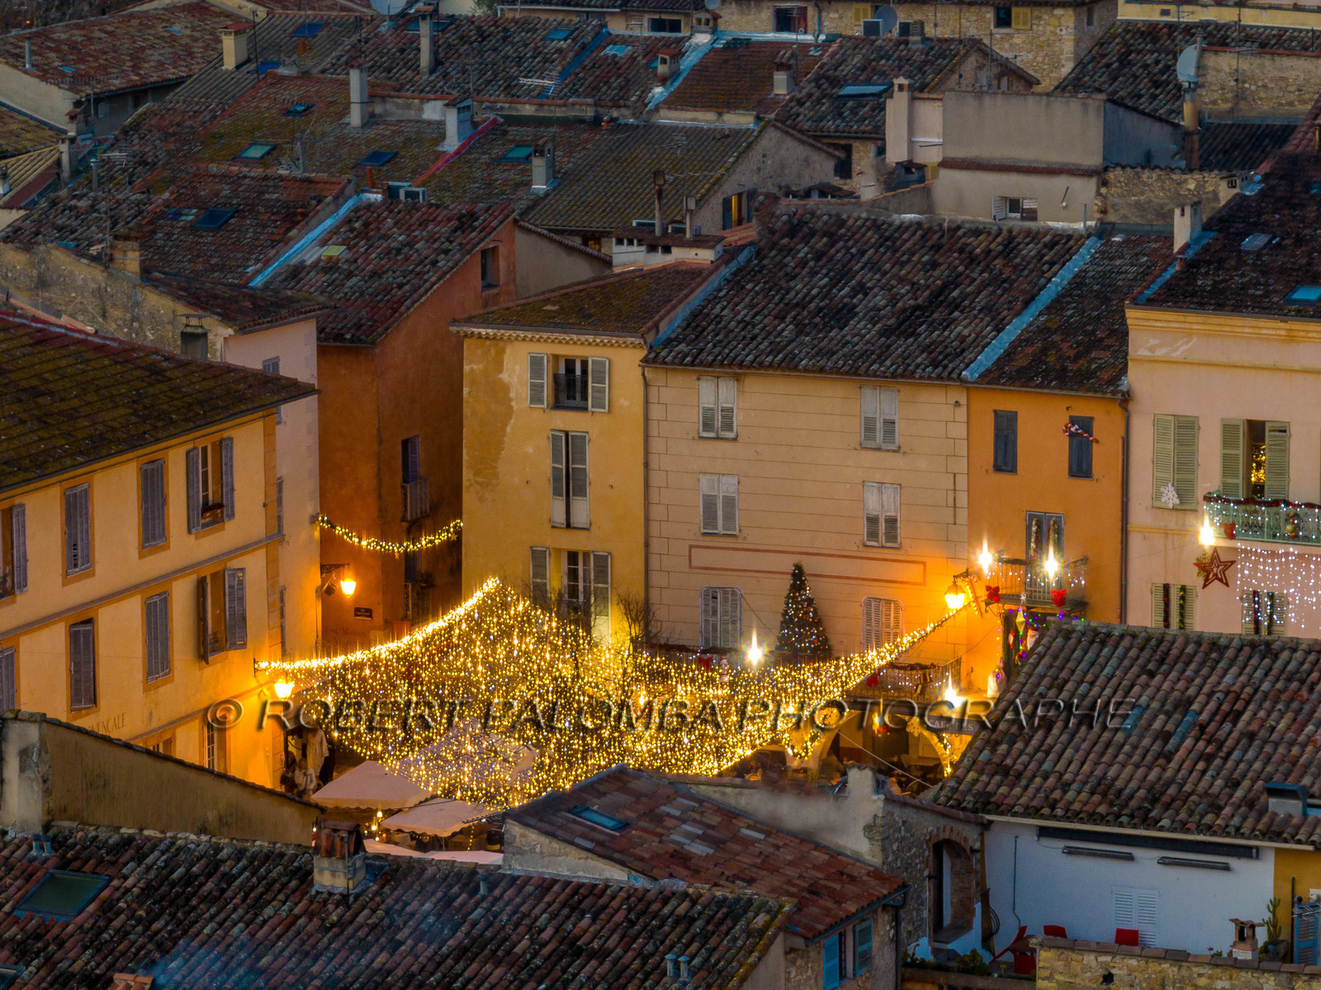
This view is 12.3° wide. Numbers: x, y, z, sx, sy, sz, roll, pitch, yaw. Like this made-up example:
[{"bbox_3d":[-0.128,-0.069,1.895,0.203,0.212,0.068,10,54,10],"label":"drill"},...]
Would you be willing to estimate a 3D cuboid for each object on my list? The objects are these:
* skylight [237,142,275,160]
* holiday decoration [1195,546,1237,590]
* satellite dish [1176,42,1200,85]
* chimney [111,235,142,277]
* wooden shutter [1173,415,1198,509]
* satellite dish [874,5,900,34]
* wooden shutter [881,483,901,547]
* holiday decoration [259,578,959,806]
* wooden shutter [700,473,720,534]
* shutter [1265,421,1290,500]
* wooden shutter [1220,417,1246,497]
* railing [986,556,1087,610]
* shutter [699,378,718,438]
[{"bbox_3d":[-12.993,-11.079,198.000,0.800,0.120,1.130,6,30,29],"label":"skylight"},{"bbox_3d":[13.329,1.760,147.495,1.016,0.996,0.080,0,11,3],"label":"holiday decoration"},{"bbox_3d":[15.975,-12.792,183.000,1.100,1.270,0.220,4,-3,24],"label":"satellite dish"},{"bbox_3d":[-13.035,-5.856,150.000,0.683,0.946,0.360,4,11,23],"label":"chimney"},{"bbox_3d":[12.251,-0.769,143.248,0.578,2.149,0.050,5,12,27],"label":"wooden shutter"},{"bbox_3d":[7.474,-15.712,203.000,0.840,0.940,0.180,6,-2,30],"label":"satellite dish"},{"bbox_3d":[5.520,0.481,146.816,0.464,1.542,0.050,4,11,23],"label":"wooden shutter"},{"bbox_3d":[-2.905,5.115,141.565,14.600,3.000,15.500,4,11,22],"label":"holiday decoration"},{"bbox_3d":[1.183,0.228,146.994,0.485,1.486,0.050,4,12,20],"label":"wooden shutter"},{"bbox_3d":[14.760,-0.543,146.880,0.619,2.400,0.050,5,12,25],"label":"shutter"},{"bbox_3d":[13.220,-0.579,142.042,0.565,2.391,0.050,5,12,24],"label":"wooden shutter"},{"bbox_3d":[8.892,2.080,145.015,2.208,0.958,0.950,5,12,27],"label":"railing"},{"bbox_3d":[1.164,-2.123,148.212,0.473,1.466,0.050,4,11,23],"label":"shutter"}]

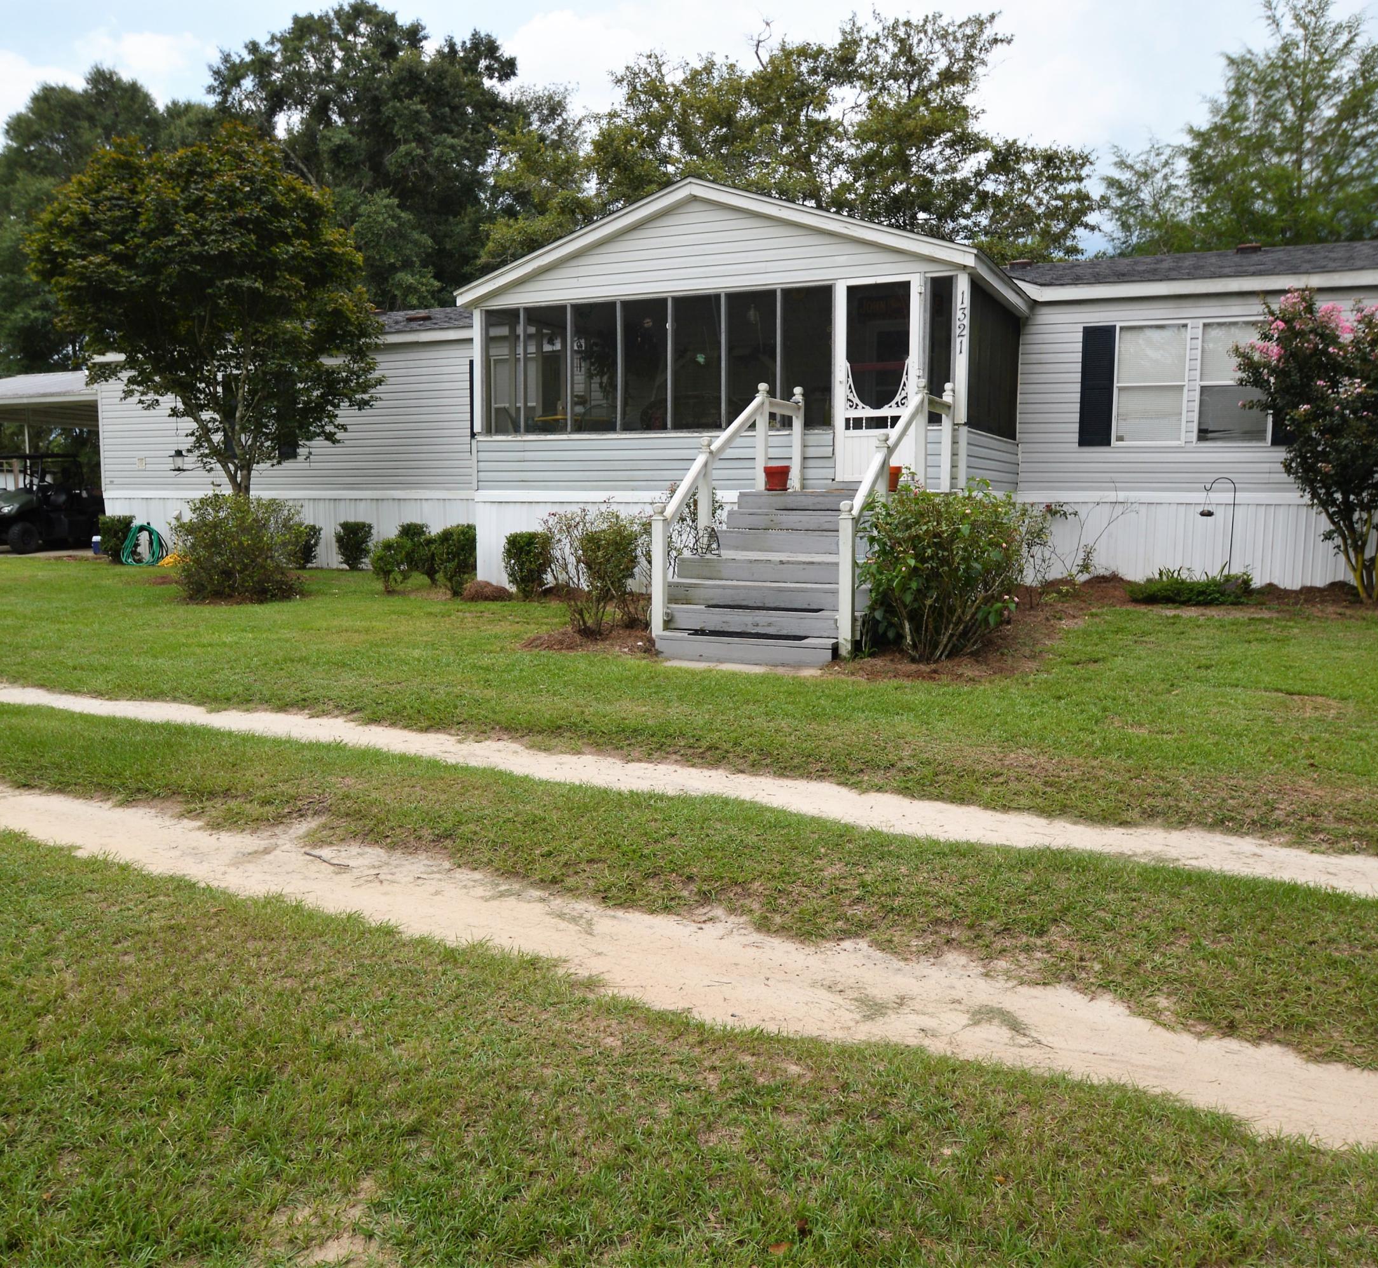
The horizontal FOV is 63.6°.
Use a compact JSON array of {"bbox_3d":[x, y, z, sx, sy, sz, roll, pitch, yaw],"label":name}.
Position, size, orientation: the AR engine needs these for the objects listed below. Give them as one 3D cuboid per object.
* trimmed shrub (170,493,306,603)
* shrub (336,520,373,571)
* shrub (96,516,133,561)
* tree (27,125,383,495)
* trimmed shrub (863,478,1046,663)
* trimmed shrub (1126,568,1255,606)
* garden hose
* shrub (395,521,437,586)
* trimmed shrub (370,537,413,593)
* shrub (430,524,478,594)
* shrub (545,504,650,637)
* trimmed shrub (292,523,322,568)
[{"bbox_3d":[-5.313,-1.043,13.100,1.500,1.190,1.450,3,8,24],"label":"trimmed shrub"},{"bbox_3d":[-5.339,-1.387,17.700,0.600,0.800,0.600,3,8,24],"label":"shrub"},{"bbox_3d":[-9.835,-1.630,18.900,0.580,0.820,0.580,3,7,22],"label":"shrub"},{"bbox_3d":[-6.725,-3.879,15.372,4.570,6.240,4.570,3,7,22],"label":"tree"},{"bbox_3d":[1.869,-0.460,7.949,1.240,1.270,1.150,3,7,22],"label":"trimmed shrub"},{"bbox_3d":[5.152,-0.490,11.347,1.210,0.300,0.750,3,7,22],"label":"trimmed shrub"},{"bbox_3d":[-9.372,-1.536,19.100,0.730,0.740,0.280,-1,8,-6],"label":"garden hose"},{"bbox_3d":[-3.616,-1.062,14.700,0.580,0.850,0.600,0,8,0],"label":"shrub"},{"bbox_3d":[-3.745,-0.854,13.900,0.510,0.700,0.510,3,7,22],"label":"trimmed shrub"},{"bbox_3d":[-2.770,-0.888,13.200,0.600,0.820,0.600,0,8,0],"label":"shrub"},{"bbox_3d":[-0.767,-0.554,9.300,0.850,1.050,0.850,0,8,0],"label":"shrub"},{"bbox_3d":[-6.261,-1.415,18.100,0.580,0.750,0.580,3,8,24],"label":"trimmed shrub"}]

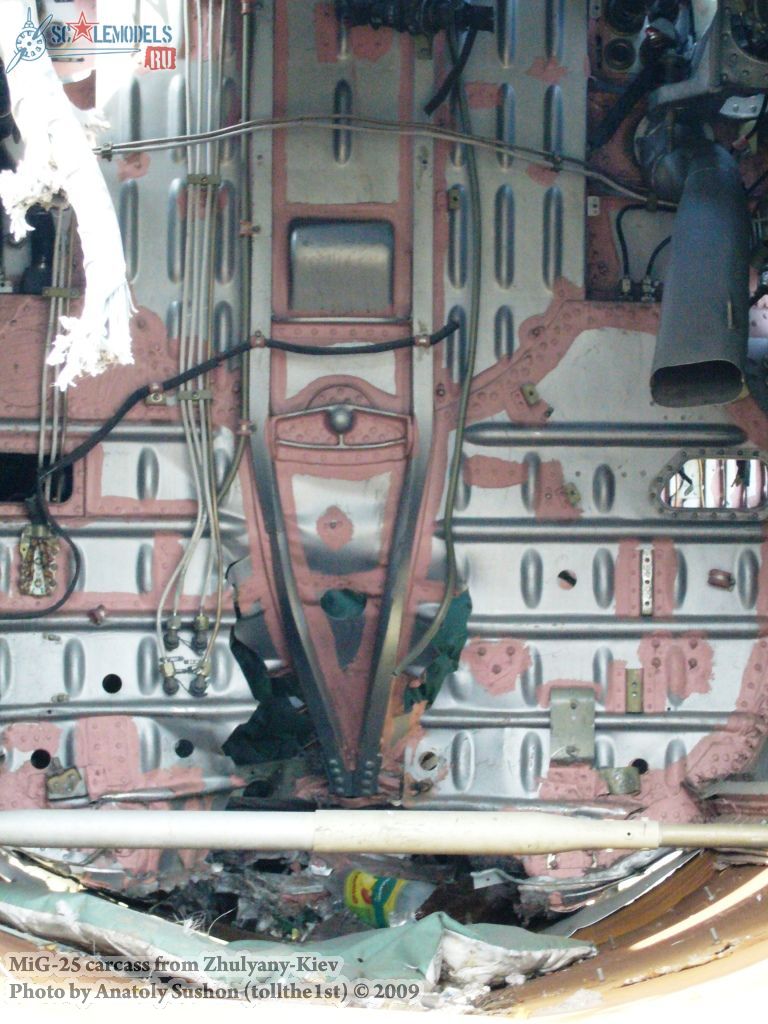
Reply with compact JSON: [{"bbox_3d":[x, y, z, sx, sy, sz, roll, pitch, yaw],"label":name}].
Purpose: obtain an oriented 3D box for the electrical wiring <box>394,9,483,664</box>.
[{"bbox_3d":[0.068,-0.207,3.540,0.110,0.828,0.100,0,3,0],"label":"electrical wiring"}]

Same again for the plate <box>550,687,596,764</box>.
[{"bbox_3d":[0.243,0.274,3.575,0.059,0.098,0.035,0,3,0],"label":"plate"}]

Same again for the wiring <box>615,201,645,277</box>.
[{"bbox_3d":[0.321,-0.355,3.640,0.039,0.100,0.030,0,3,0],"label":"wiring"}]

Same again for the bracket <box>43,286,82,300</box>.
[{"bbox_3d":[-0.413,-0.281,3.570,0.050,0.018,0.014,0,3,0],"label":"bracket"}]

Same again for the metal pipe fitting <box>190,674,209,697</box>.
[{"bbox_3d":[-0.237,0.223,3.575,0.023,0.028,0.030,0,3,0],"label":"metal pipe fitting"}]

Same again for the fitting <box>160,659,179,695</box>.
[{"bbox_3d":[-0.276,0.211,3.575,0.023,0.046,0.032,0,3,0],"label":"fitting"}]

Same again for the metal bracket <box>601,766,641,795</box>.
[{"bbox_3d":[0.305,0.345,3.575,0.050,0.036,0.032,0,3,0],"label":"metal bracket"}]

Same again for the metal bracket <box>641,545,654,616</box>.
[{"bbox_3d":[0.340,0.090,3.585,0.017,0.090,0.014,0,3,0],"label":"metal bracket"}]

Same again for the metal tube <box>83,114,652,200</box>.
[{"bbox_3d":[-0.006,-0.449,3.540,0.726,0.115,0.100,0,3,0],"label":"metal tube"}]

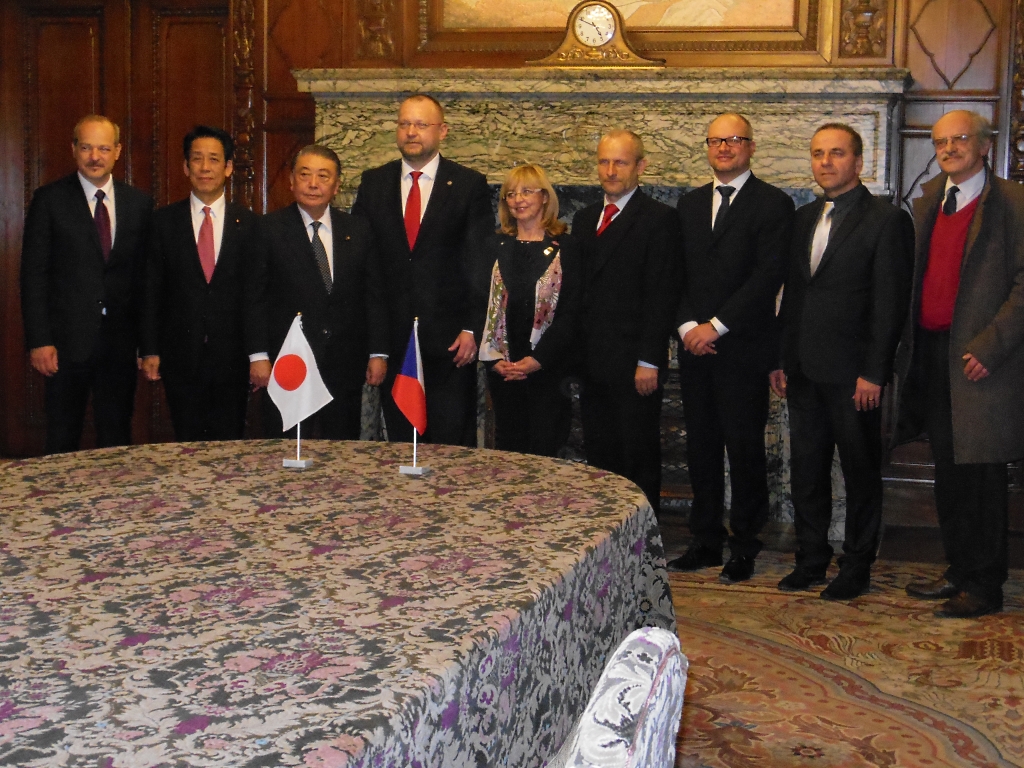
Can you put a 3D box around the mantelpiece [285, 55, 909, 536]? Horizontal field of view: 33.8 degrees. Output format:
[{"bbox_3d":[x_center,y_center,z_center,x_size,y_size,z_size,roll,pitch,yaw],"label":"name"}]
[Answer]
[{"bbox_3d":[0.371,-0.397,7.763,2.740,2.040,0.480,3,6,14],"label":"mantelpiece"}]

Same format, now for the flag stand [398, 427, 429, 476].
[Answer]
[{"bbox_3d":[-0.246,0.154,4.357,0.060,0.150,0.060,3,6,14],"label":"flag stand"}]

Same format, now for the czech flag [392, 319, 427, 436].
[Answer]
[{"bbox_3d":[-0.263,-0.017,4.325,0.100,0.310,0.080,3,6,14],"label":"czech flag"}]

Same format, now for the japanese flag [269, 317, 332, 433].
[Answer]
[{"bbox_3d":[-0.551,-0.031,4.390,0.165,0.305,0.060,3,6,14],"label":"japanese flag"}]

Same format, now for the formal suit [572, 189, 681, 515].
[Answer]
[{"bbox_3d":[0.468,-0.057,6.892,0.490,1.490,0.310,5,7,31],"label":"formal suit"}]

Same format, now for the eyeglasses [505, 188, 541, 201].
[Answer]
[{"bbox_3d":[0.063,-0.776,6.899,0.135,0.042,0.140,-6,2,28],"label":"eyeglasses"}]

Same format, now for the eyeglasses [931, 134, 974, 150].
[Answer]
[{"bbox_3d":[1.602,-0.874,6.062,0.140,0.042,0.140,-6,1,39],"label":"eyeglasses"}]

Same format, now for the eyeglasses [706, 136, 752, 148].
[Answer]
[{"bbox_3d":[0.851,-0.942,6.581,0.145,0.045,0.145,-1,4,27],"label":"eyeglasses"}]

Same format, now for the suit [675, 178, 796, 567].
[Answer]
[{"bbox_3d":[0.887,-0.053,6.696,0.500,1.540,0.330,5,7,30],"label":"suit"}]

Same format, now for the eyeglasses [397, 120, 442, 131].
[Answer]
[{"bbox_3d":[-0.377,-1.069,6.979,0.140,0.038,0.140,4,7,26],"label":"eyeglasses"}]

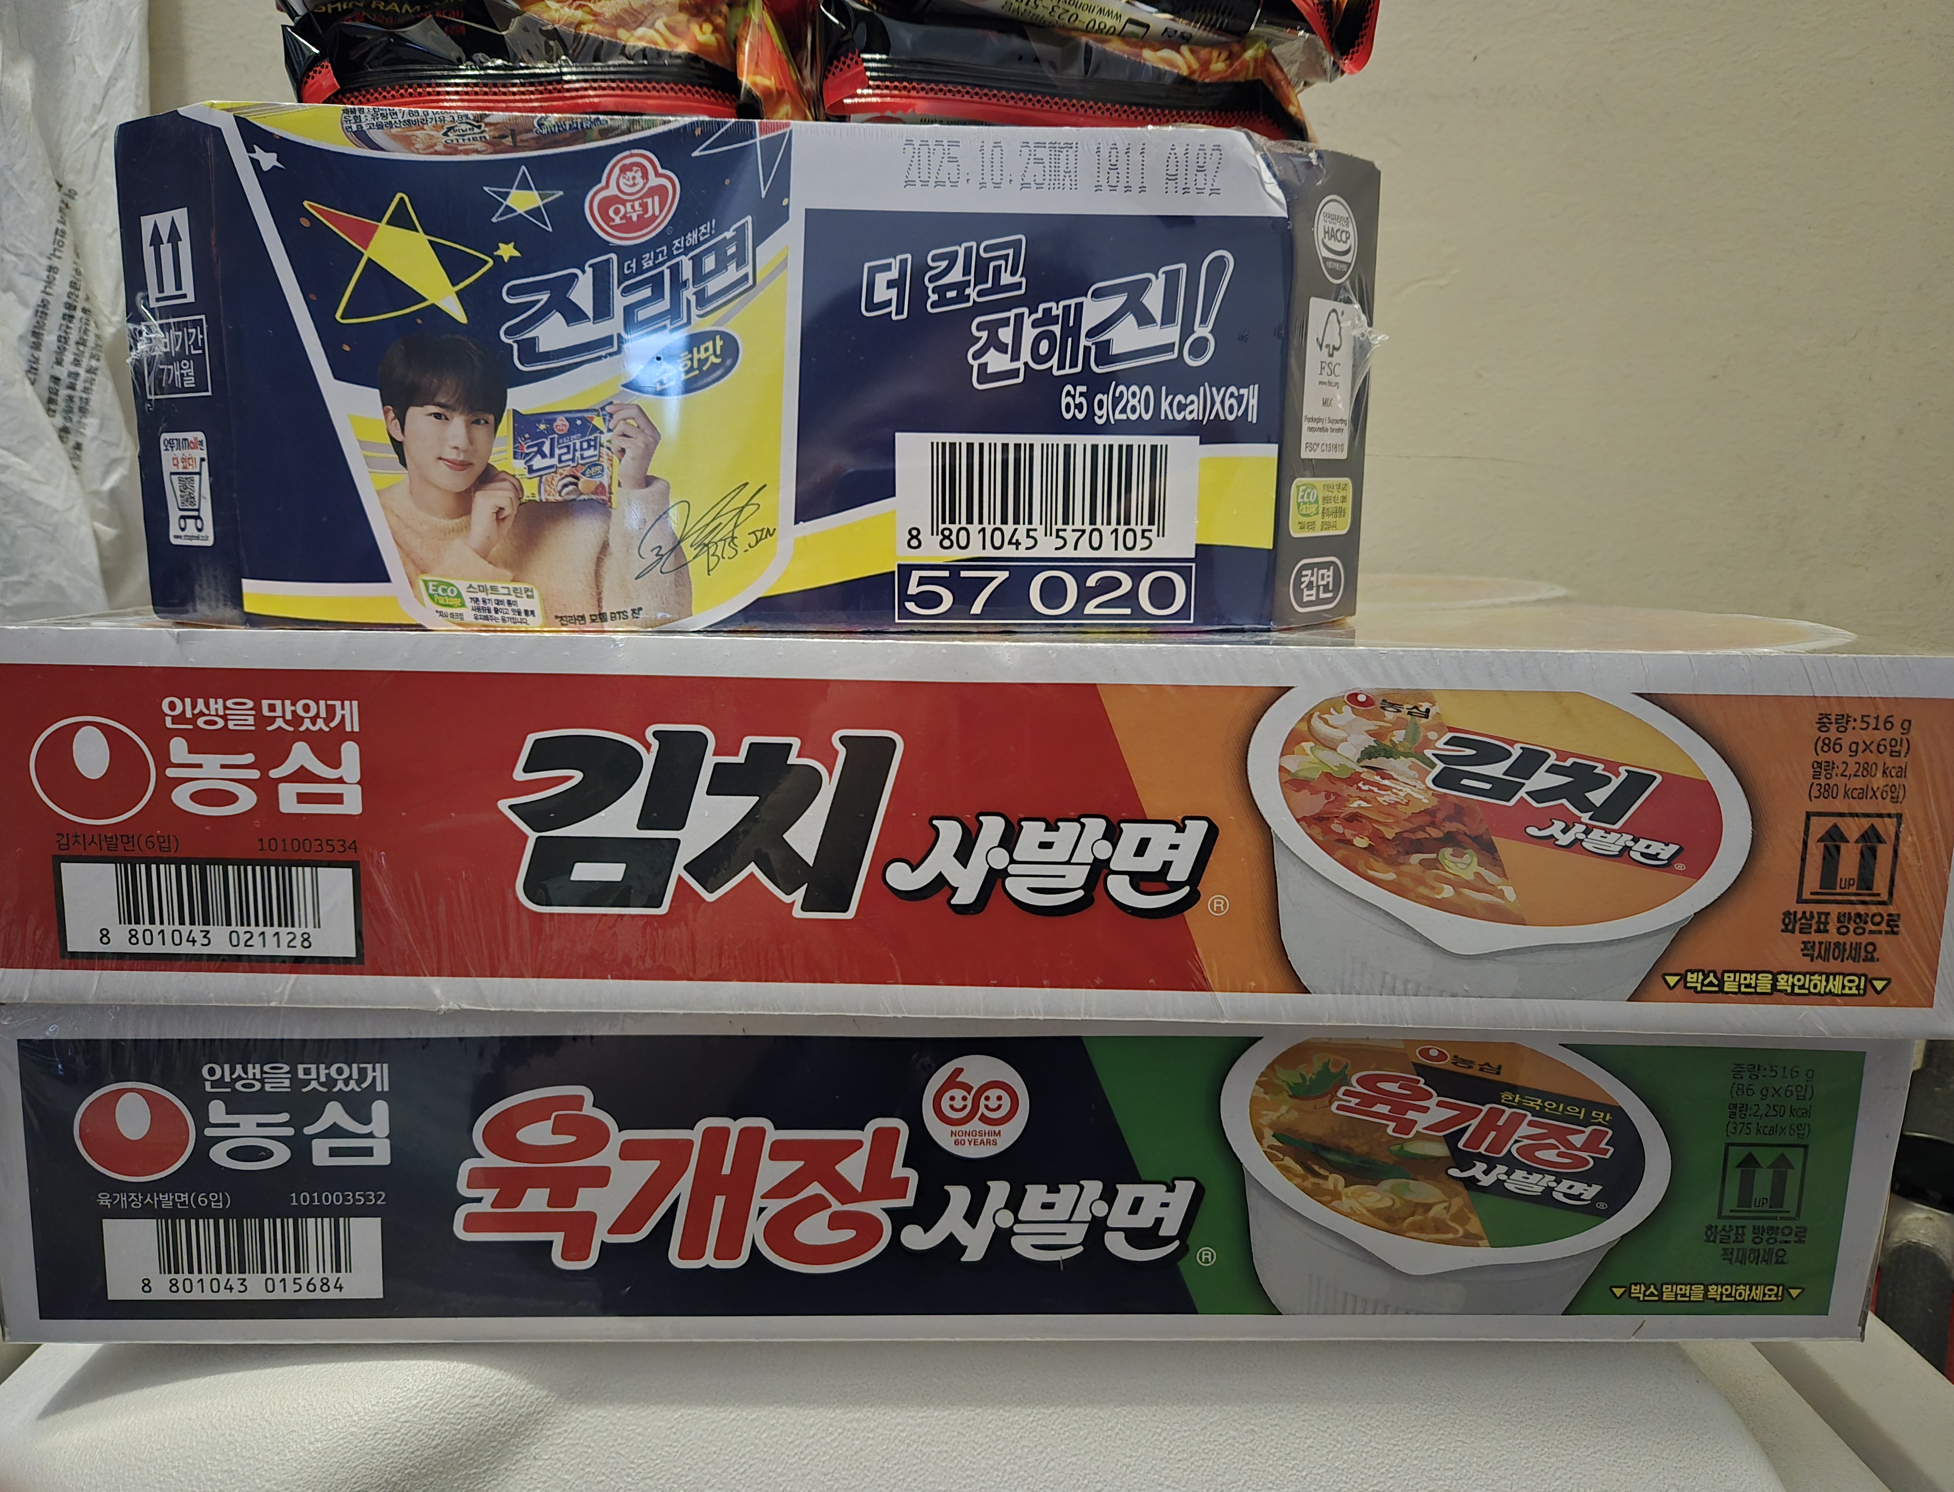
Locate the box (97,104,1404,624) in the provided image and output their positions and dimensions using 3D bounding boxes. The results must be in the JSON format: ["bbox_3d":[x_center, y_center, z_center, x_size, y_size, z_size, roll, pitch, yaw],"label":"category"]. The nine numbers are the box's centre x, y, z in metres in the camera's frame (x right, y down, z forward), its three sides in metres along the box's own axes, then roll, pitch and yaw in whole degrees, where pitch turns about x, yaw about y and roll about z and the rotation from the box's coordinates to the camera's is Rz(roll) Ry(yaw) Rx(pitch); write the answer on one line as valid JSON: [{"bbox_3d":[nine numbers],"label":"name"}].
[{"bbox_3d":[-0.054,-0.097,0.392,0.290,0.110,0.195,0,9,-5],"label":"box"}]

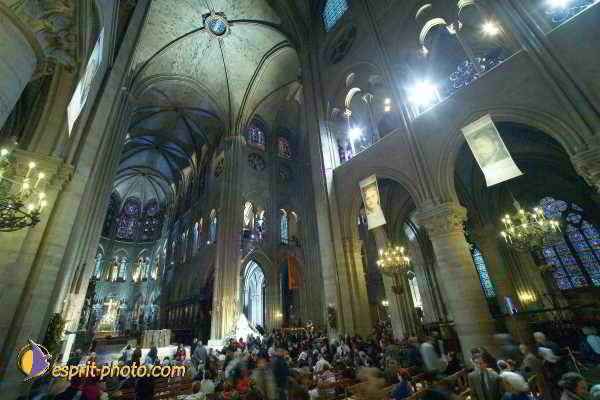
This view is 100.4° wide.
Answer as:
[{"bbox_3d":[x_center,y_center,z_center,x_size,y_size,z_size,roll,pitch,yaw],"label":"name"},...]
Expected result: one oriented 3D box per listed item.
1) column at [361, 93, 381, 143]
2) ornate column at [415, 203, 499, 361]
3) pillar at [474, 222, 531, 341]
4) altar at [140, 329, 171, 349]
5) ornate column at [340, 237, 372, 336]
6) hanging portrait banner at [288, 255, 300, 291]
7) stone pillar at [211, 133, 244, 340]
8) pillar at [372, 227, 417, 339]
[{"bbox_3d":[4.442,-5.064,15.461,0.420,3.650,0.420,14,-30,-36],"label":"column"},{"bbox_3d":[6.263,2.960,9.722,1.420,5.870,1.420,14,-30,-36],"label":"ornate column"},{"bbox_3d":[10.439,4.228,13.080,1.100,5.720,1.100,14,-30,-36],"label":"pillar"},{"bbox_3d":[-11.381,10.951,19.753,1.800,1.300,1.100,14,-30,-36],"label":"altar"},{"bbox_3d":[3.055,4.886,13.546,1.050,5.870,1.050,14,-30,-36],"label":"ornate column"},{"bbox_3d":[-0.631,8.963,31.138,1.750,4.340,0.100,14,-30,-36],"label":"hanging portrait banner"},{"bbox_3d":[-7.867,2.765,28.810,2.500,23.520,2.500,14,-30,-36],"label":"stone pillar"},{"bbox_3d":[6.713,5.646,17.776,1.500,7.420,1.500,14,-30,-36],"label":"pillar"}]

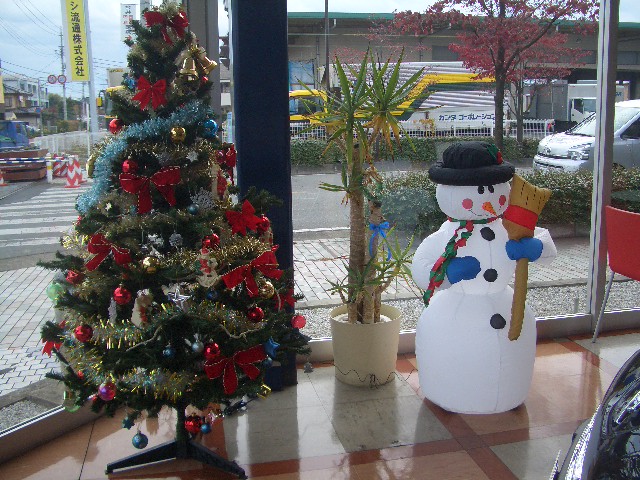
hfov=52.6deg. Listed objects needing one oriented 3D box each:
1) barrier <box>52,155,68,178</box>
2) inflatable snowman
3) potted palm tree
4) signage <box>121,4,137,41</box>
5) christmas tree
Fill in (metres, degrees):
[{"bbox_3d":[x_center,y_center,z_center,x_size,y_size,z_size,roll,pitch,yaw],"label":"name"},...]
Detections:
[{"bbox_3d":[-6.649,-1.885,16.600,0.460,0.610,0.280,-3,10,-12],"label":"barrier"},{"bbox_3d":[0.730,0.138,2.900,0.650,1.170,0.580,-2,10,-6],"label":"inflatable snowman"},{"bbox_3d":[0.222,-0.085,3.120,0.600,1.560,0.560,-1,10,0],"label":"potted palm tree"},{"bbox_3d":[-6.057,-6.859,20.500,0.480,1.150,0.120,-3,10,-12],"label":"signage"},{"bbox_3d":[-0.535,-0.020,2.350,0.980,1.730,0.950,-3,10,-11],"label":"christmas tree"}]

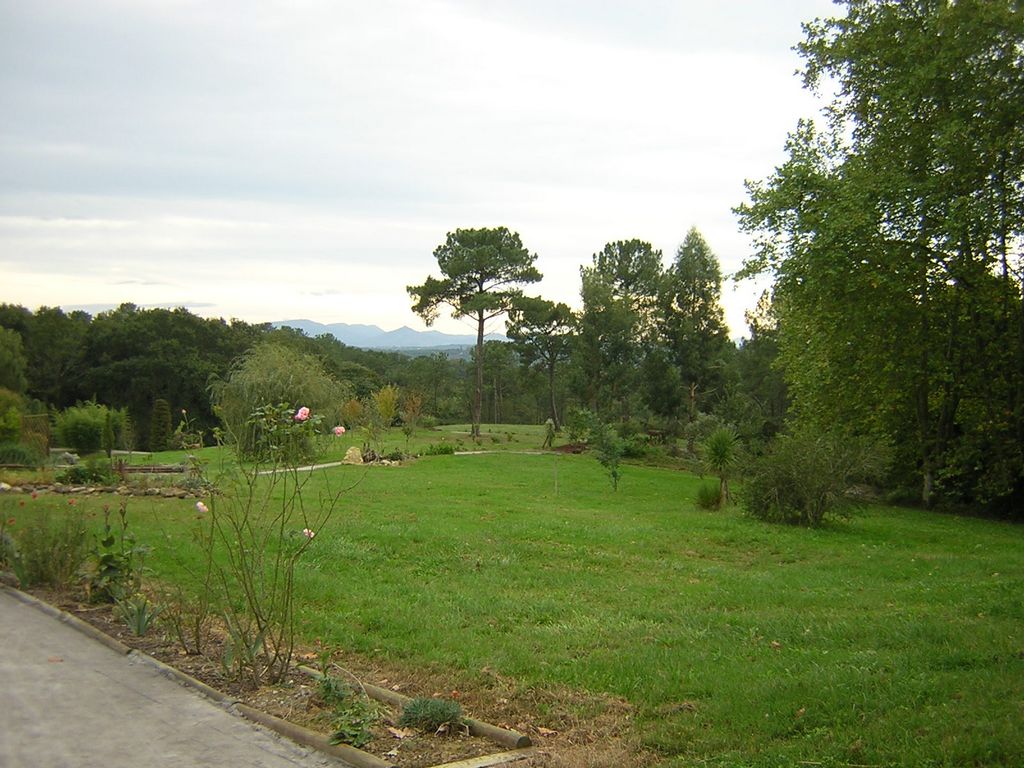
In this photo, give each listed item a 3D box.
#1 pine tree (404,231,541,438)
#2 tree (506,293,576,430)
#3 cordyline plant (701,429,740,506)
[{"bbox_3d":[-1.831,-2.564,52.000,6.446,10.254,6.252,0,2,0],"label":"pine tree"},{"bbox_3d":[1.662,-1.211,60.000,3.944,7.437,3.826,0,2,0],"label":"tree"},{"bbox_3d":[3.699,1.474,18.800,0.671,1.448,0.651,0,2,0],"label":"cordyline plant"}]

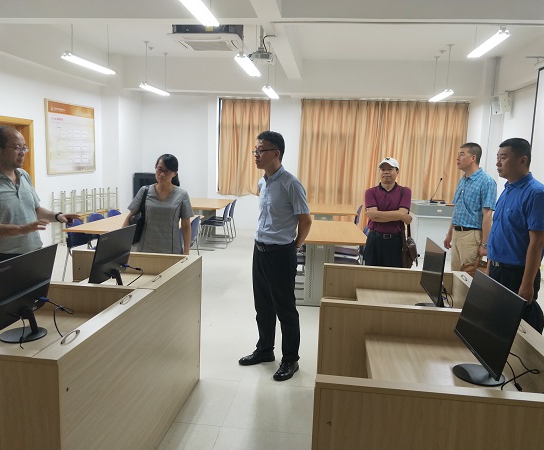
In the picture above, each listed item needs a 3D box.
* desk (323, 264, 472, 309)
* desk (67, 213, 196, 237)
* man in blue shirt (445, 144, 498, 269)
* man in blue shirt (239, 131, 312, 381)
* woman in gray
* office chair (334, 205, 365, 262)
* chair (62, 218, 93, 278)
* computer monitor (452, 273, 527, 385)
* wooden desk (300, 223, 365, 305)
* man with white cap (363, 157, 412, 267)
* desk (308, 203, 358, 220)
[{"bbox_3d":[0.723,0.779,2.490,0.920,0.892,0.760,3,9,7],"label":"desk"},{"bbox_3d":[-1.535,0.338,5.170,1.070,0.750,1.530,3,9,7],"label":"desk"},{"bbox_3d":[1.804,0.145,3.986,0.330,1.770,0.500,-4,11,-34],"label":"man in blue shirt"},{"bbox_3d":[0.028,0.219,3.110,0.360,1.750,0.500,-4,11,-36],"label":"man in blue shirt"},{"bbox_3d":[-0.921,0.193,3.676,0.500,1.550,0.300,1,9,-4],"label":"woman in gray"},{"bbox_3d":[1.190,0.159,6.801,0.550,0.800,0.470,3,9,7],"label":"office chair"},{"bbox_3d":[-2.053,0.327,4.971,0.500,0.790,0.460,3,9,7],"label":"chair"},{"bbox_3d":[0.832,0.408,1.693,0.200,0.380,0.495,3,9,7],"label":"computer monitor"},{"bbox_3d":[0.502,0.425,5.098,1.050,0.750,1.400,3,9,7],"label":"wooden desk"},{"bbox_3d":[1.060,0.168,4.098,0.480,1.630,0.340,4,9,13],"label":"man with white cap"},{"bbox_3d":[0.853,0.065,7.547,1.020,0.750,1.450,3,9,7],"label":"desk"}]

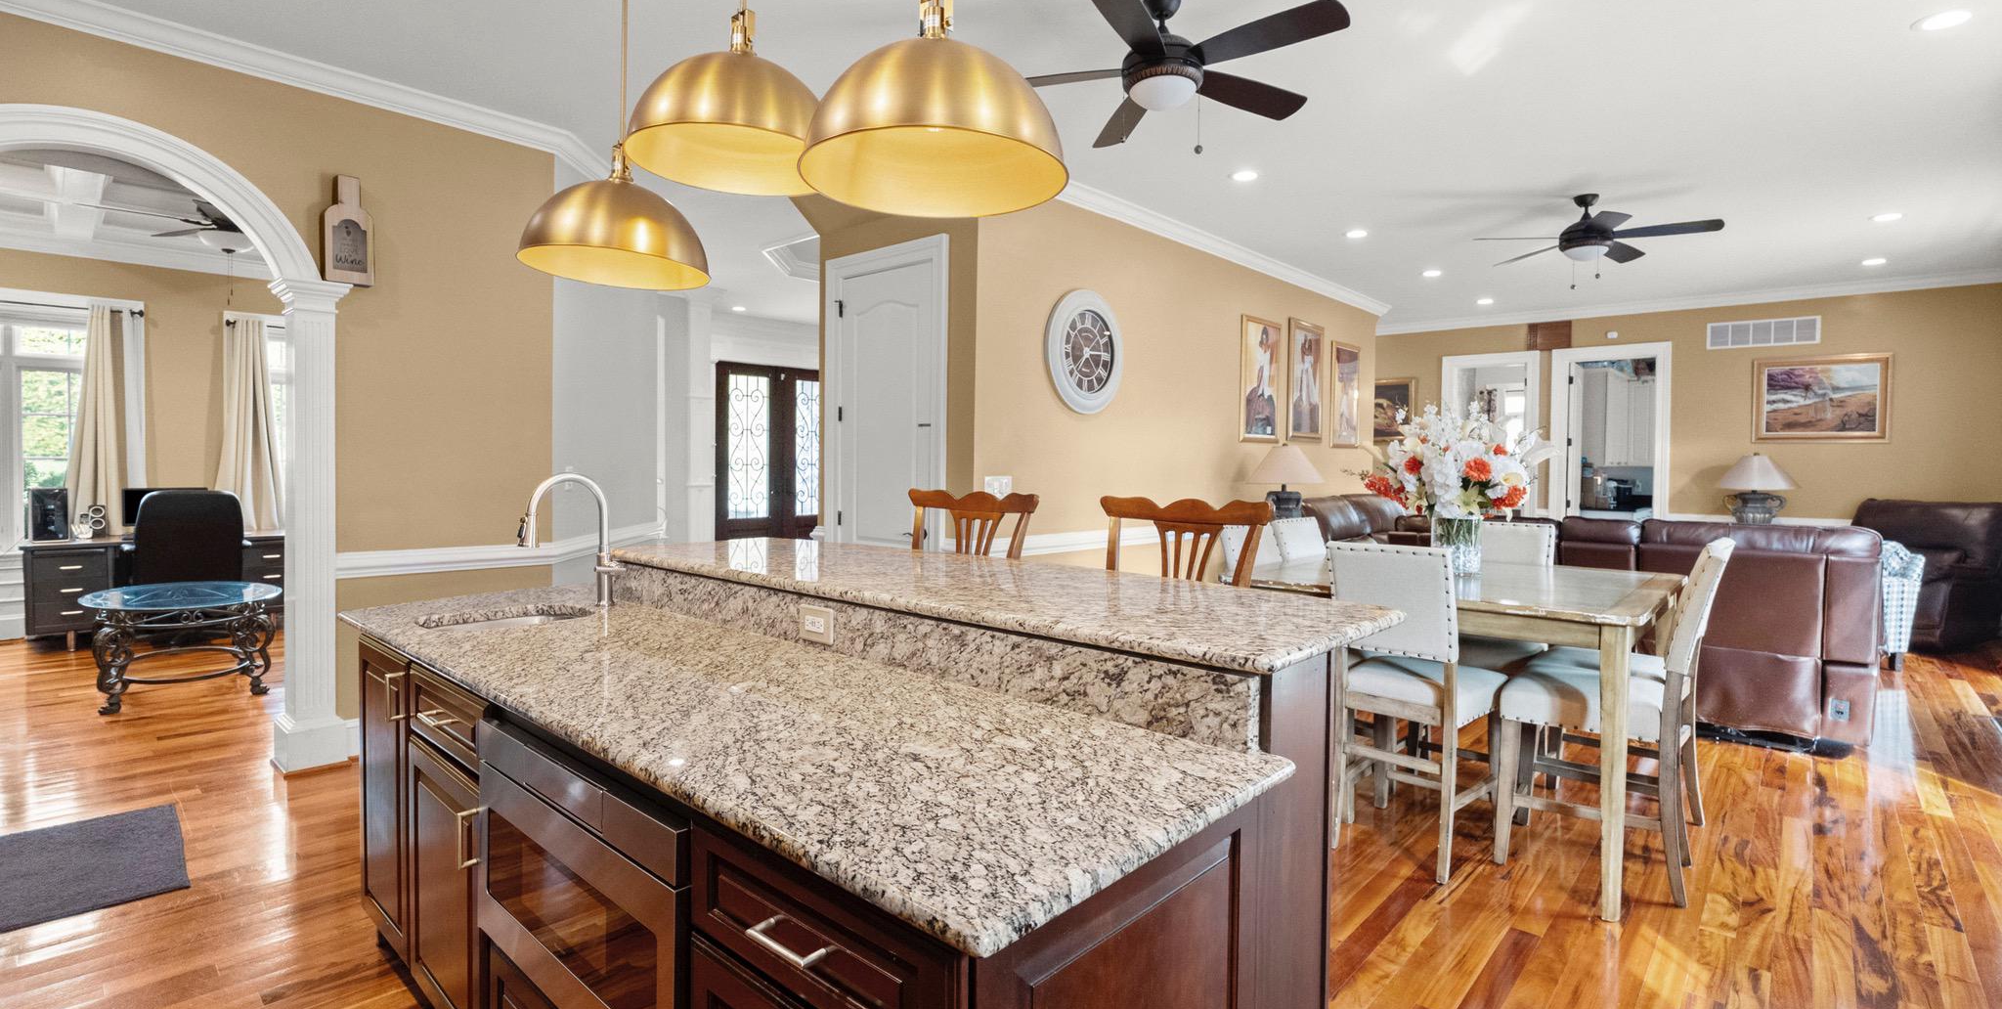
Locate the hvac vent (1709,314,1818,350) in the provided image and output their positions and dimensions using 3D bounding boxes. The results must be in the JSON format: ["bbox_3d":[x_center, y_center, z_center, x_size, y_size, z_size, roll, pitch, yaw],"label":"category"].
[{"bbox_3d":[7.118,-1.599,8.316,0.808,0.248,0.025,3,3,42],"label":"hvac vent"}]

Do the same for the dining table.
[{"bbox_3d":[1.792,0.744,3.511,1.340,0.910,1.480,3,3,42],"label":"dining table"}]

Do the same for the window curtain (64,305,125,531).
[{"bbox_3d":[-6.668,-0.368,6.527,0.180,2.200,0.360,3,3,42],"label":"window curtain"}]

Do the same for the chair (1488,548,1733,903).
[{"bbox_3d":[2.060,0.688,2.998,0.600,1.070,0.460,3,3,42],"label":"chair"}]

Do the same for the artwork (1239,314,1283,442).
[{"bbox_3d":[2.121,-0.999,7.255,0.039,0.987,0.690,3,3,42],"label":"artwork"}]

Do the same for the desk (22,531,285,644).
[{"bbox_3d":[-6.150,0.626,6.628,0.700,0.750,1.530,3,3,42],"label":"desk"}]

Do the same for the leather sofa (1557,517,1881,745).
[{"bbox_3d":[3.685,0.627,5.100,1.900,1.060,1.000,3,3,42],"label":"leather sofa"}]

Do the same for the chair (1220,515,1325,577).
[{"bbox_3d":[1.647,0.634,4.204,0.590,1.070,0.460,3,3,42],"label":"chair"}]

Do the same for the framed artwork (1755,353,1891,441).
[{"bbox_3d":[7.414,-0.948,8.052,0.927,0.780,0.050,3,3,42],"label":"framed artwork"}]

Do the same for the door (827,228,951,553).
[{"bbox_3d":[-0.690,-0.200,5.353,1.110,2.622,0.085,3,3,42],"label":"door"}]

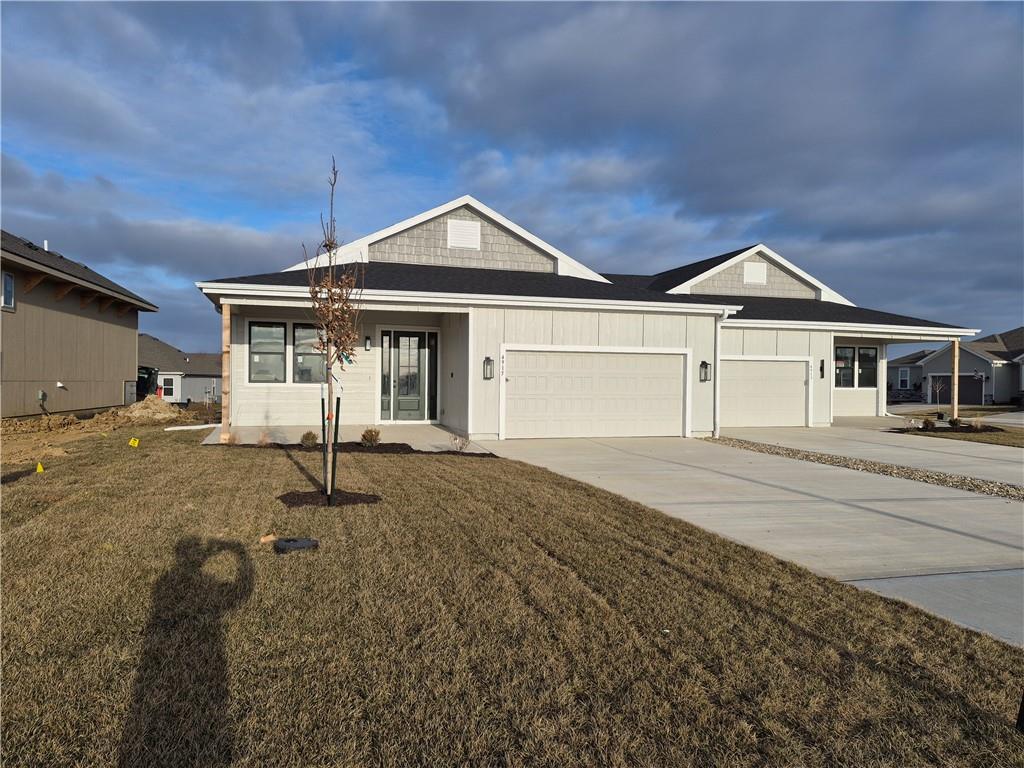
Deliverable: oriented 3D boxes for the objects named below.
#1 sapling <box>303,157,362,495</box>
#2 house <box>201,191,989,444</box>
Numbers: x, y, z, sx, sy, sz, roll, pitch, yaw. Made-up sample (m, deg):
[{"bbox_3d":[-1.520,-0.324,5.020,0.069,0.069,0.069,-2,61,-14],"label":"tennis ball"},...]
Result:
[{"bbox_3d":[-2.183,-0.711,8.273,0.730,4.110,0.730,0,0,-15],"label":"sapling"},{"bbox_3d":[2.442,-1.924,26.579,24.340,6.570,19.460,0,0,-17],"label":"house"}]

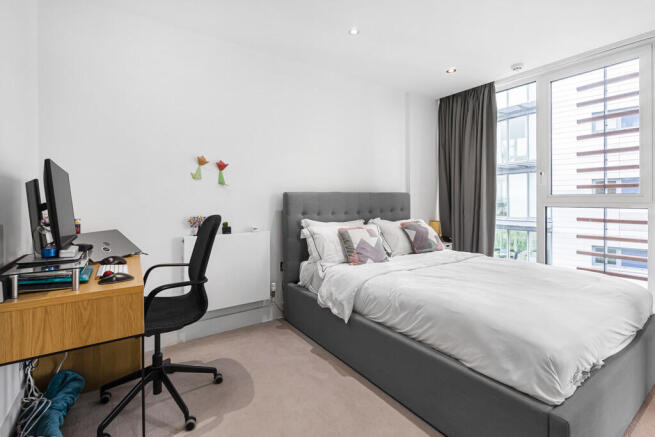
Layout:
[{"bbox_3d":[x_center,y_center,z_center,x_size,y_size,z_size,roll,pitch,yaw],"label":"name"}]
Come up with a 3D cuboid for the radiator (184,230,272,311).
[{"bbox_3d":[-0.811,0.417,2.388,0.680,0.600,0.100,-1,2,-35],"label":"radiator"}]

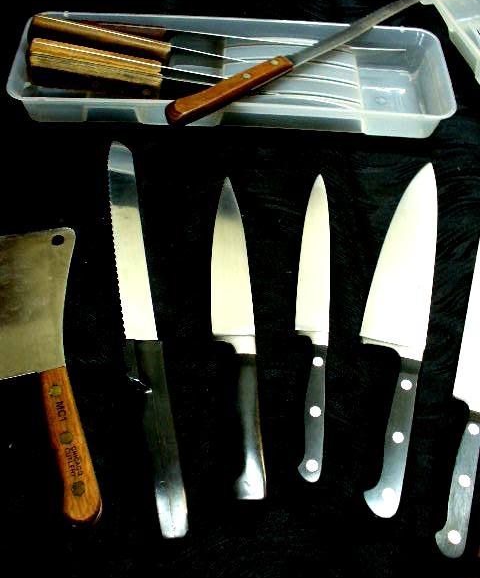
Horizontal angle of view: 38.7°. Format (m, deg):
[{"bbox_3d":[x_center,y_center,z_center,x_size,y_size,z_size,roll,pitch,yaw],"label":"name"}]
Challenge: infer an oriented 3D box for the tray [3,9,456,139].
[{"bbox_3d":[-0.006,-0.195,0.641,0.394,0.040,0.130,2,55,-1],"label":"tray"}]

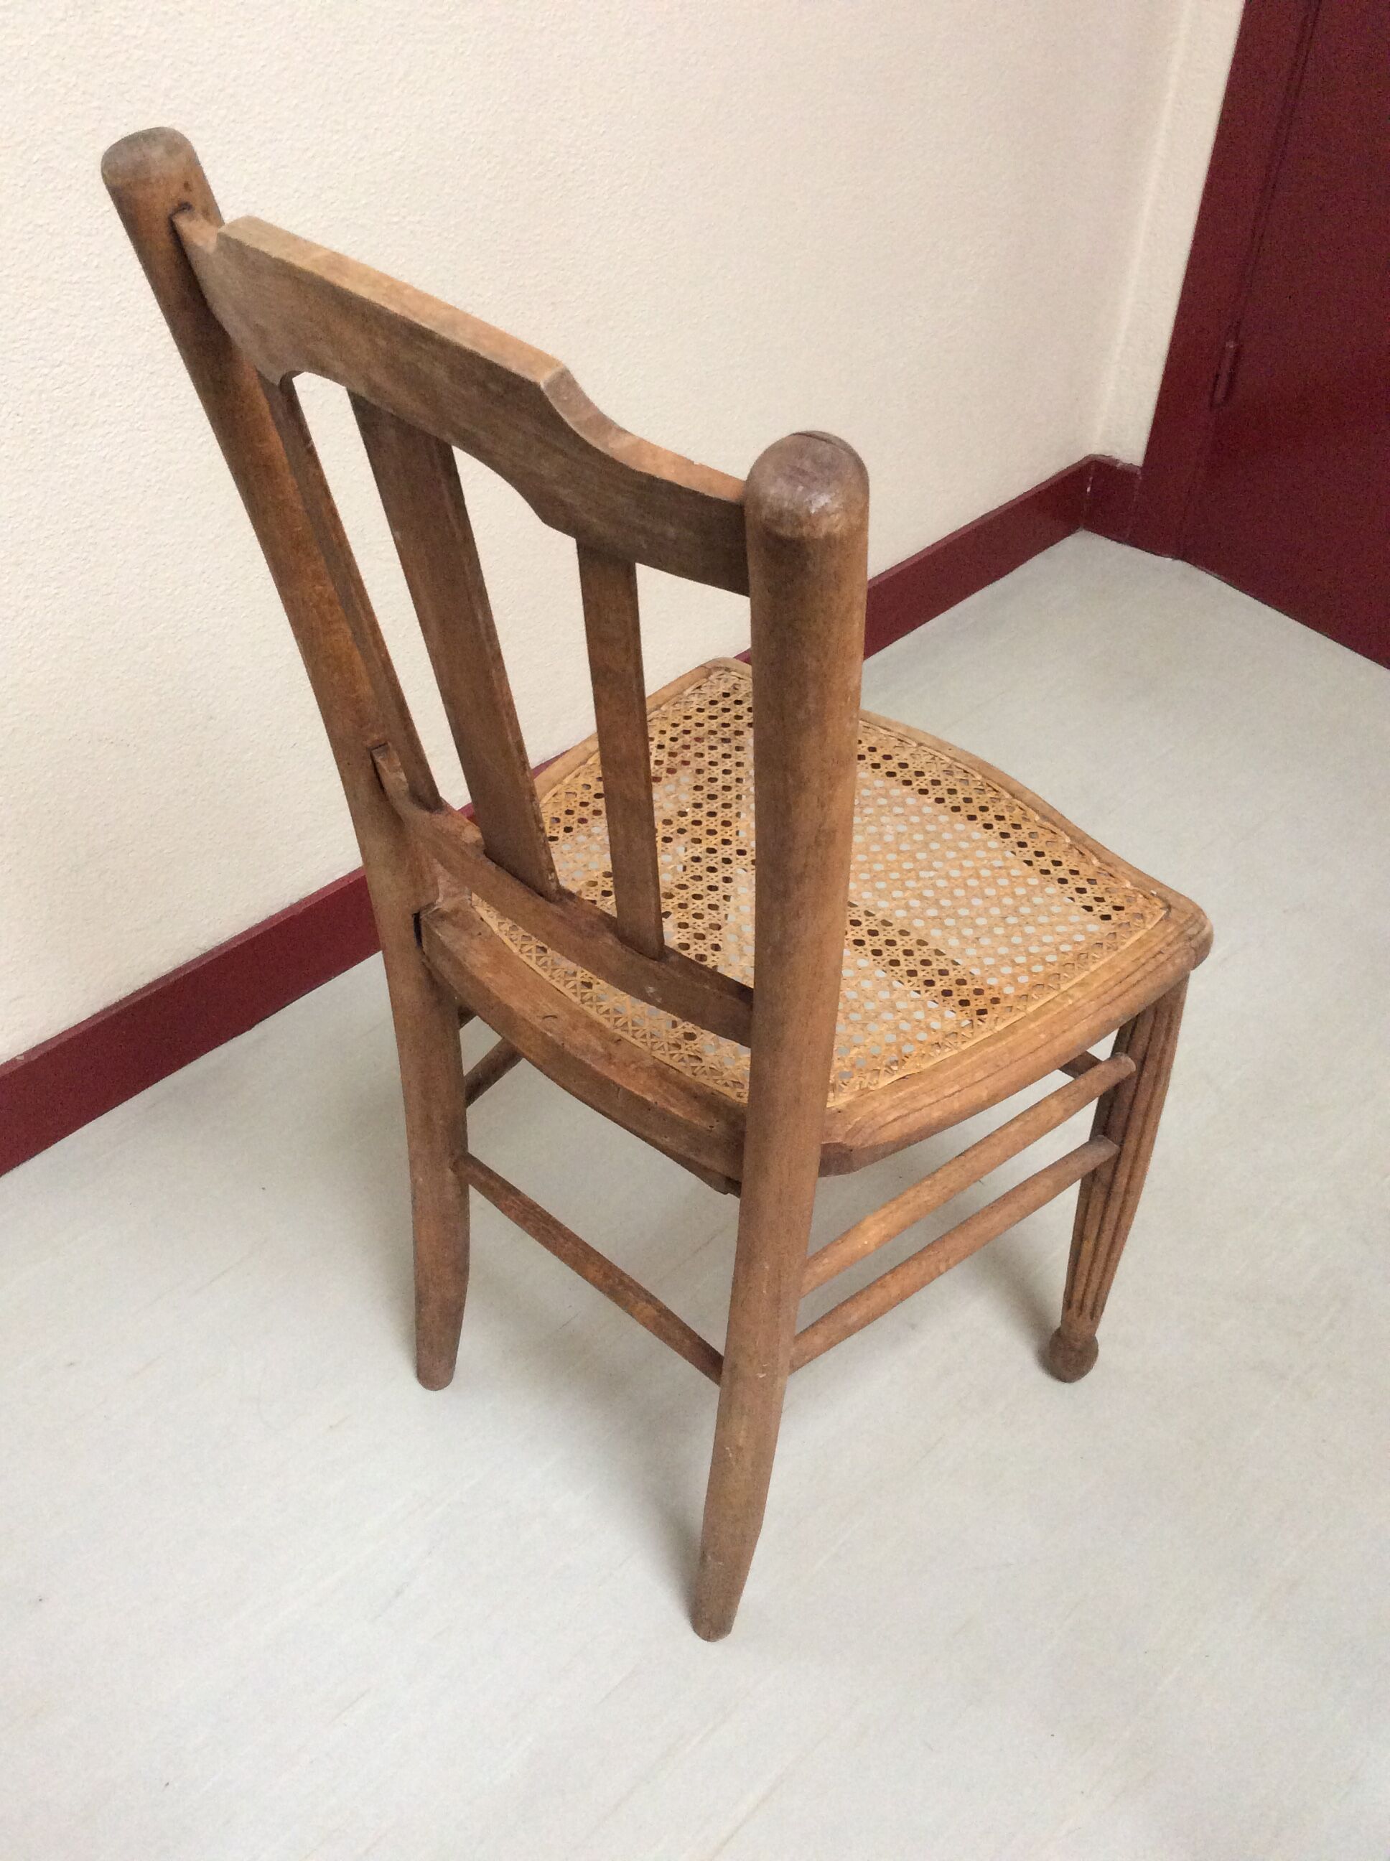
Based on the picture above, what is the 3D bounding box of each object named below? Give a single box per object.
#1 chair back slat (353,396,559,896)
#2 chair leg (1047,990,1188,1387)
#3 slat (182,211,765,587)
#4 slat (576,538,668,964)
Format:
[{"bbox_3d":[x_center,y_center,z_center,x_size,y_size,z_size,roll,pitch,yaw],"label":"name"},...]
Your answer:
[{"bbox_3d":[-0.091,-0.105,0.704,0.048,0.258,0.008,33,62,28],"label":"chair back slat"},{"bbox_3d":[0.277,0.187,1.159,0.046,0.415,0.046,32,53,29],"label":"chair leg"},{"bbox_3d":[-0.093,-0.195,0.604,0.295,0.070,0.036,33,62,28],"label":"slat"},{"bbox_3d":[-0.026,-0.061,0.671,0.027,0.236,0.007,35,63,23],"label":"slat"}]

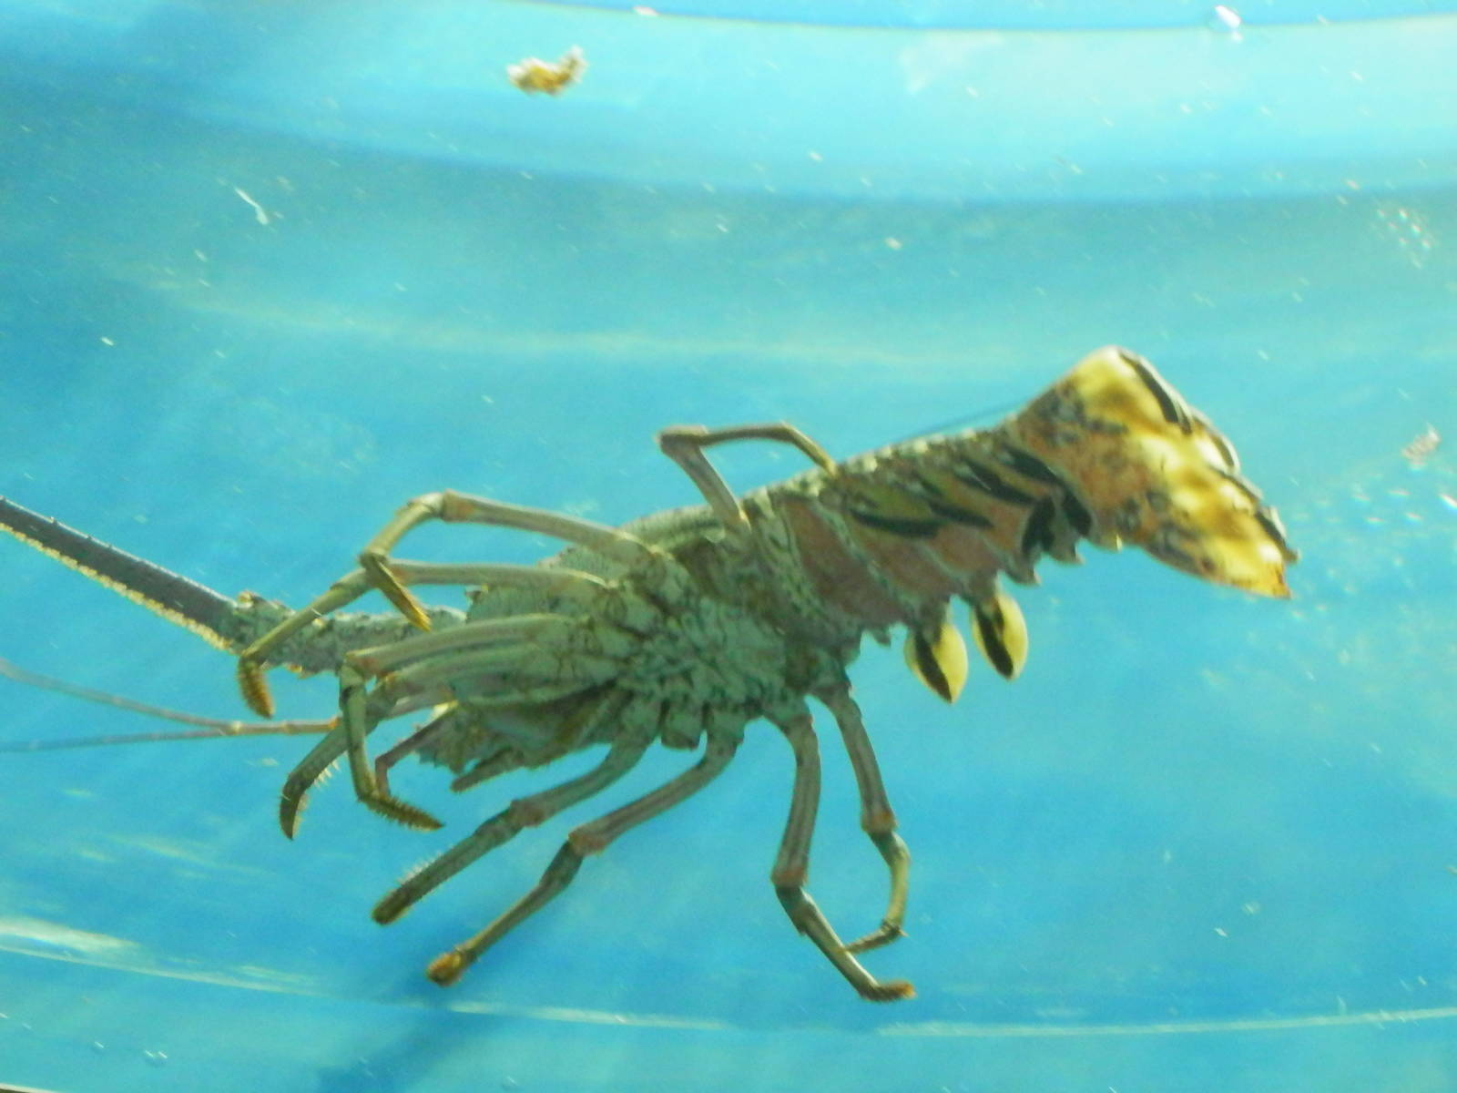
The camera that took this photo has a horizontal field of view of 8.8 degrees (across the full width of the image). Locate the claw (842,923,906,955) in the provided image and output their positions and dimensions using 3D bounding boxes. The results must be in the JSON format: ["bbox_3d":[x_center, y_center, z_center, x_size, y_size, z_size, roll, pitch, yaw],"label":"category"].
[{"bbox_3d":[0.038,0.104,2.500,0.018,0.005,0.004,-17,3,-9],"label":"claw"}]

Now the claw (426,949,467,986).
[{"bbox_3d":[-0.074,0.111,2.500,0.006,0.006,0.013,0,29,43],"label":"claw"}]

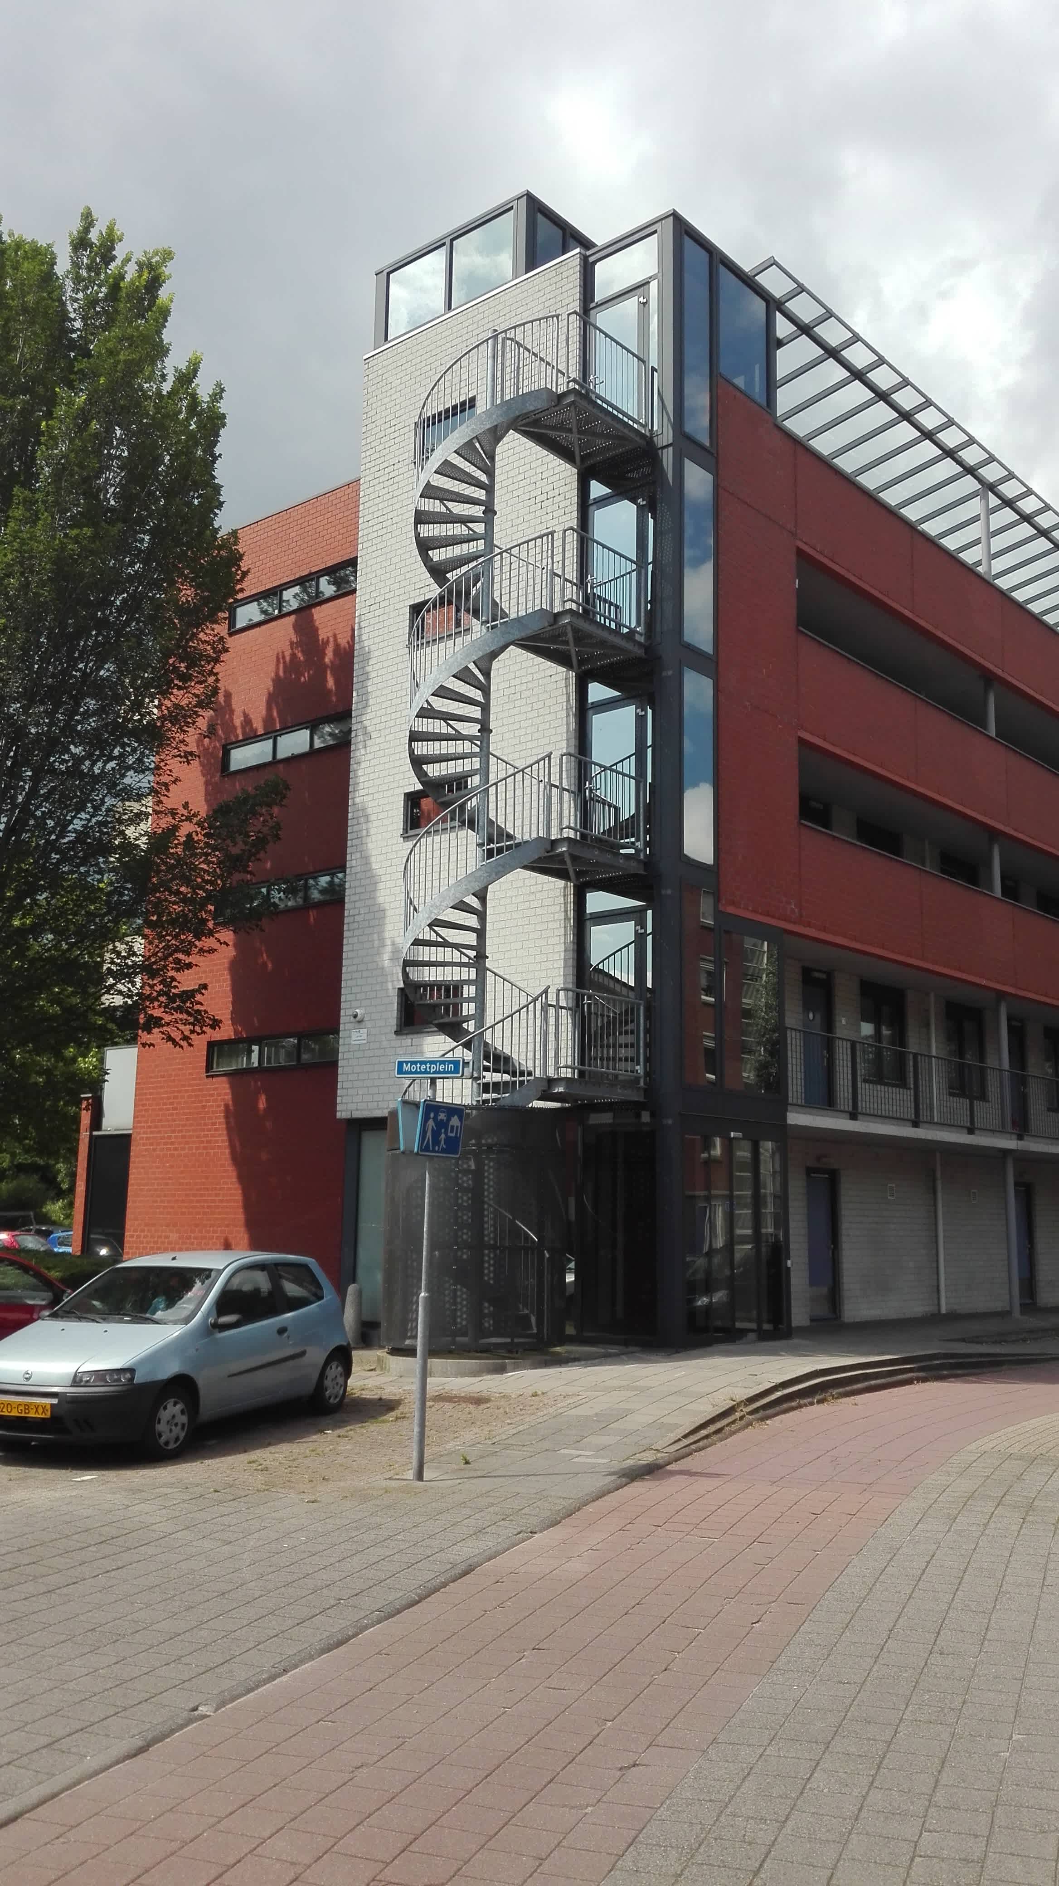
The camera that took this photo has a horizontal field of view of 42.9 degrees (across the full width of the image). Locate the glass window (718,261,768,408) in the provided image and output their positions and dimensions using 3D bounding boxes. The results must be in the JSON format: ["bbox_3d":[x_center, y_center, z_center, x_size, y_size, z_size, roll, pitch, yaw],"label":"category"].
[{"bbox_3d":[3.019,-8.529,18.960,0.100,1.761,1.163,-9,-15,44],"label":"glass window"}]

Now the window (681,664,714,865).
[{"bbox_3d":[2.131,-2.217,16.942,0.100,2.459,0.621,-9,-15,44],"label":"window"}]

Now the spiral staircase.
[{"bbox_3d":[-0.092,-2.724,16.562,2.102,9.750,2.702,-8,-15,40],"label":"spiral staircase"}]

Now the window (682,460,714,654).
[{"bbox_3d":[2.200,-4.988,17.495,0.100,2.534,0.641,-9,-15,44],"label":"window"}]

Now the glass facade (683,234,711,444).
[{"bbox_3d":[2.253,-8.083,18.088,0.100,3.000,0.594,-9,-15,44],"label":"glass facade"}]

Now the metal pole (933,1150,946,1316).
[{"bbox_3d":[6.685,4.685,21.954,0.090,2.584,0.090,-9,-15,44],"label":"metal pole"}]

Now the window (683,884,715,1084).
[{"bbox_3d":[2.070,0.515,16.405,0.100,2.504,0.640,-9,-15,44],"label":"window"}]

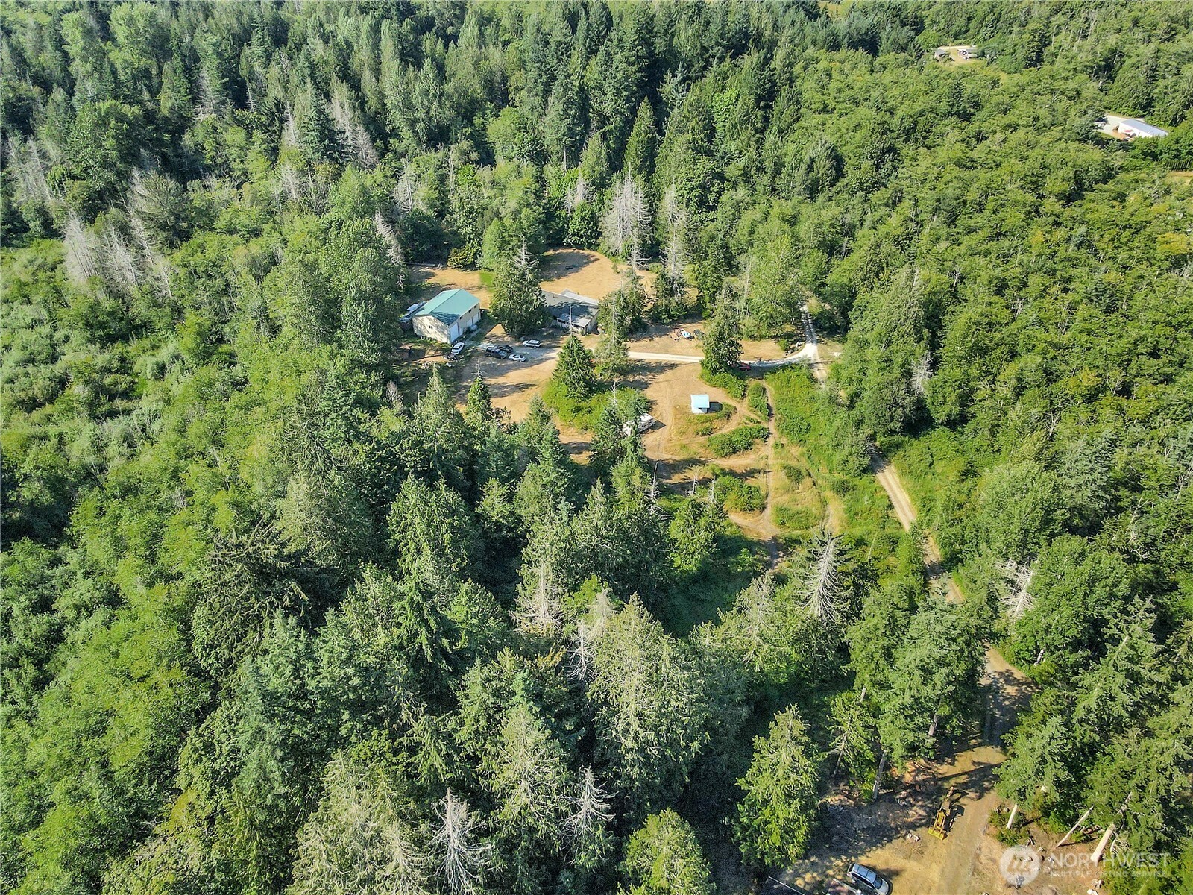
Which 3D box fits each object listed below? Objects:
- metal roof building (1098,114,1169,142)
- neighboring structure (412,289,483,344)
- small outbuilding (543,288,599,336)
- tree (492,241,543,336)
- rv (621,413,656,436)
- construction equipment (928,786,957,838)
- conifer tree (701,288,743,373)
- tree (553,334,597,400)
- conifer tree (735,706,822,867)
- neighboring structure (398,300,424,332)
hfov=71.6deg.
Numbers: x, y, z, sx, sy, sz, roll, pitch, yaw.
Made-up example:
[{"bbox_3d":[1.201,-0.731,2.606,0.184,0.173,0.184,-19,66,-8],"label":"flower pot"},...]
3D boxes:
[{"bbox_3d":[220.642,-125.914,331.201,9.200,5.100,23.635,-2,34,-3],"label":"metal roof building"},{"bbox_3d":[-38.704,-34.631,215.240,10.767,7.313,15.726,13,36,18],"label":"neighboring structure"},{"bbox_3d":[-8.064,-37.198,221.450,21.000,5.300,12.200,20,39,28],"label":"small outbuilding"},{"bbox_3d":[-20.249,-40.791,209.428,13.717,24.372,13.717,0,34,0],"label":"tree"},{"bbox_3d":[8.891,-4.298,176.757,6.900,2.850,2.500,-24,40,-32],"label":"rv"},{"bbox_3d":[44.295,46.346,105.542,2.050,2.800,6.199,18,38,25],"label":"construction equipment"},{"bbox_3d":[29.867,-27.488,193.083,9.673,21.626,9.673,0,34,0],"label":"conifer tree"},{"bbox_3d":[-5.020,-18.774,186.760,10.253,14.744,10.253,0,34,0],"label":"tree"},{"bbox_3d":[22.124,38.702,96.759,10.147,25.356,10.147,0,34,0],"label":"conifer tree"},{"bbox_3d":[-48.219,-34.787,219.021,3.800,3.400,9.500,13,36,18],"label":"neighboring structure"}]

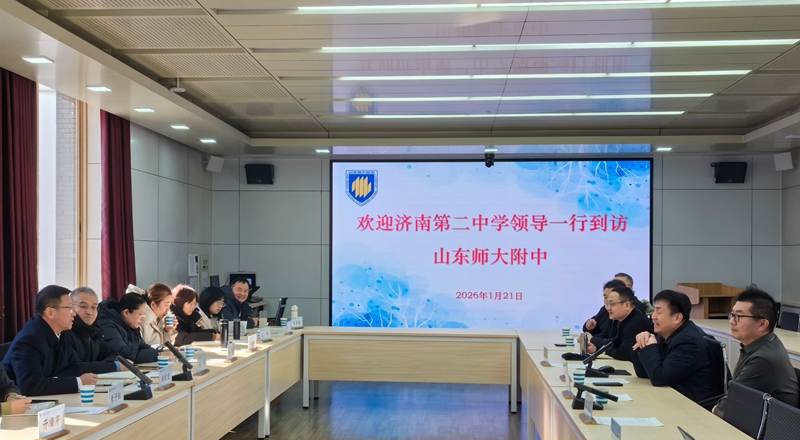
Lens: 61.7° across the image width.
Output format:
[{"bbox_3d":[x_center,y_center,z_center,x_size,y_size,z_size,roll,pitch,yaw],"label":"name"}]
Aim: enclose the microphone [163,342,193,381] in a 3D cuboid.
[{"bbox_3d":[-1.387,0.880,4.190,0.185,0.235,0.100,0,-3,5],"label":"microphone"}]

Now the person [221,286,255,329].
[{"bbox_3d":[-1.767,1.254,6.957,0.720,1.270,0.580,-2,-4,43],"label":"person"}]

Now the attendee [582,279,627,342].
[{"bbox_3d":[1.960,1.215,5.970,0.780,1.330,0.550,0,-3,5],"label":"attendee"}]

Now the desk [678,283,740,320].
[{"bbox_3d":[4.039,1.439,8.666,0.630,1.180,0.580,1,-3,-3],"label":"desk"}]

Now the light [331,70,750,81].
[{"bbox_3d":[1.247,-1.302,6.030,3.630,0.060,0.100,0,-3,5],"label":"light"}]

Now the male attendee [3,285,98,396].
[{"bbox_3d":[-1.969,1.039,3.719,0.750,1.340,0.560,1,-3,-10],"label":"male attendee"}]

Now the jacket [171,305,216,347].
[{"bbox_3d":[-1.807,1.025,5.716,0.550,0.630,0.500,1,-3,-7],"label":"jacket"}]

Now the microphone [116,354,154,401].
[{"bbox_3d":[-1.442,0.854,3.650,0.187,0.235,0.100,0,-3,5],"label":"microphone"}]

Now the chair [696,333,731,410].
[{"bbox_3d":[1.811,1.295,4.444,0.600,0.970,0.560,0,-3,5],"label":"chair"}]

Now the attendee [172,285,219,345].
[{"bbox_3d":[-1.950,1.228,6.000,0.760,1.250,0.520,0,-3,5],"label":"attendee"}]

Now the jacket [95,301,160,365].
[{"bbox_3d":[-1.957,0.940,4.729,0.580,0.710,0.550,1,-3,-10],"label":"jacket"}]

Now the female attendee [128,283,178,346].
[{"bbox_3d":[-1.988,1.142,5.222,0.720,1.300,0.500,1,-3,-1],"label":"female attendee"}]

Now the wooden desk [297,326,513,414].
[{"bbox_3d":[0.115,1.527,6.920,2.160,0.750,0.600,0,-3,5],"label":"wooden desk"}]

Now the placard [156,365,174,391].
[{"bbox_3d":[-1.373,0.924,3.920,0.050,0.122,0.180,0,-3,5],"label":"placard"}]

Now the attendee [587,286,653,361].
[{"bbox_3d":[1.820,1.191,5.300,0.800,1.300,0.560,0,-3,5],"label":"attendee"}]

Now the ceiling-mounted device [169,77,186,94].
[{"bbox_3d":[-2.037,-1.239,6.150,0.140,0.143,0.130,0,-3,5],"label":"ceiling-mounted device"}]

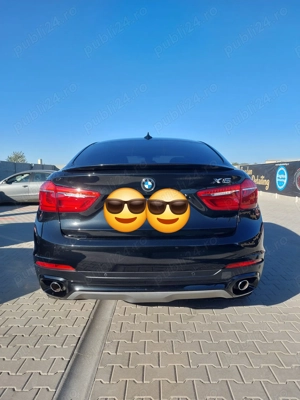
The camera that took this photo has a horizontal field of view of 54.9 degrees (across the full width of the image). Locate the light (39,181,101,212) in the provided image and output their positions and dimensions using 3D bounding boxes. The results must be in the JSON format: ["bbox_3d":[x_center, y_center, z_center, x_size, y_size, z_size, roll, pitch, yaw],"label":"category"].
[{"bbox_3d":[-0.653,-0.028,2.324,0.550,0.240,0.270,0,5,10],"label":"light"}]

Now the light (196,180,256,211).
[{"bbox_3d":[0.627,-0.040,2.329,0.550,0.240,0.270,-1,5,-10],"label":"light"}]

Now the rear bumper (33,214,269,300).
[{"bbox_3d":[-0.005,0.416,2.407,1.920,0.640,0.540,-1,5,0],"label":"rear bumper"}]

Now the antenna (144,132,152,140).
[{"bbox_3d":[-0.023,-0.760,3.516,0.085,0.085,0.170,-1,5,0],"label":"antenna"}]

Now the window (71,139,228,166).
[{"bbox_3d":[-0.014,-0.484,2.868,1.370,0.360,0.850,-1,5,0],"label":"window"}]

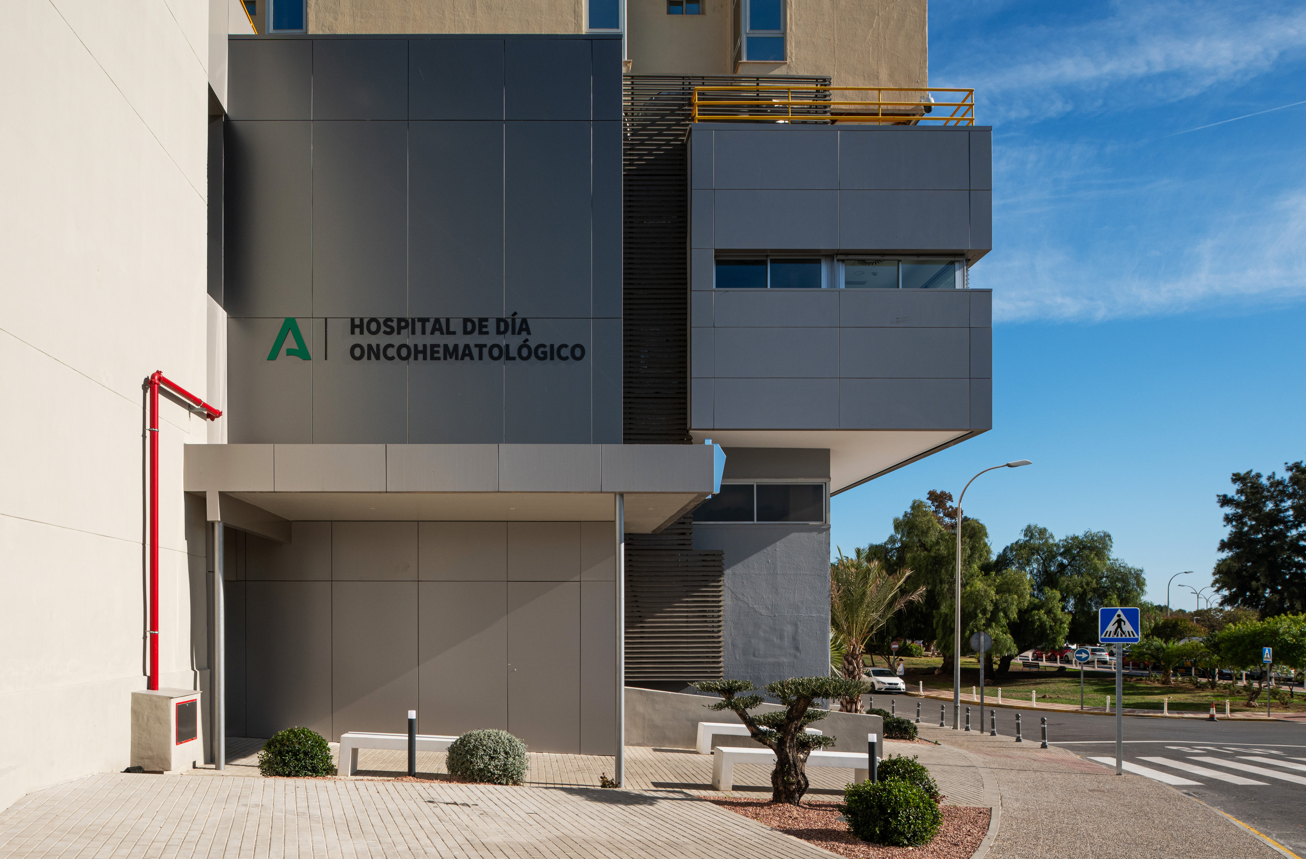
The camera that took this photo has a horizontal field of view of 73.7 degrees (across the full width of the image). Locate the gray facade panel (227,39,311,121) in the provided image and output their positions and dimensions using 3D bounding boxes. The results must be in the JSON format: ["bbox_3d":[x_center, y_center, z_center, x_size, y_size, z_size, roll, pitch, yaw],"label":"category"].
[{"bbox_3d":[-5.198,-4.724,11.780,1.184,1.102,0.060,0,0,0],"label":"gray facade panel"}]

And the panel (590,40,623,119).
[{"bbox_3d":[-0.601,-4.581,11.425,0.414,1.103,0.050,0,0,0],"label":"panel"}]

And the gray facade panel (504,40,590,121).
[{"bbox_3d":[-1.373,-4.585,11.425,1.129,1.096,0.050,0,0,0],"label":"gray facade panel"}]

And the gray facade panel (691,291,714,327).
[{"bbox_3d":[0.701,-1.681,12.175,0.306,0.513,0.050,0,0,0],"label":"gray facade panel"}]

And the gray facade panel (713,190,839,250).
[{"bbox_3d":[1.907,-3.226,13.395,1.927,0.912,0.050,0,0,0],"label":"gray facade panel"}]

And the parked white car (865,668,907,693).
[{"bbox_3d":[13.100,14.800,51.000,1.820,1.460,4.270,0,0,-8],"label":"parked white car"}]

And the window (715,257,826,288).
[{"bbox_3d":[1.930,-2.564,14.245,1.814,0.516,0.090,0,0,0],"label":"window"}]

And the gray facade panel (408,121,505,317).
[{"bbox_3d":[-2.568,-2.747,11.430,1.263,2.580,0.060,0,-2,0],"label":"gray facade panel"}]

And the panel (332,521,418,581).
[{"bbox_3d":[-3.542,1.549,11.125,1.099,0.755,0.050,0,0,0],"label":"panel"}]

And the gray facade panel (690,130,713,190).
[{"bbox_3d":[0.698,-3.764,12.175,0.313,0.833,0.050,0,0,0],"label":"gray facade panel"}]

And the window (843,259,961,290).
[{"bbox_3d":[3.517,-2.205,12.390,1.751,0.471,0.080,0,0,0],"label":"window"}]

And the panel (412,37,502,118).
[{"bbox_3d":[-2.568,-4.585,11.425,1.263,1.096,0.050,0,0,0],"label":"panel"}]

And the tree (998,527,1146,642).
[{"bbox_3d":[32.474,12.916,68.000,11.500,11.000,10.500,0,0,0],"label":"tree"}]

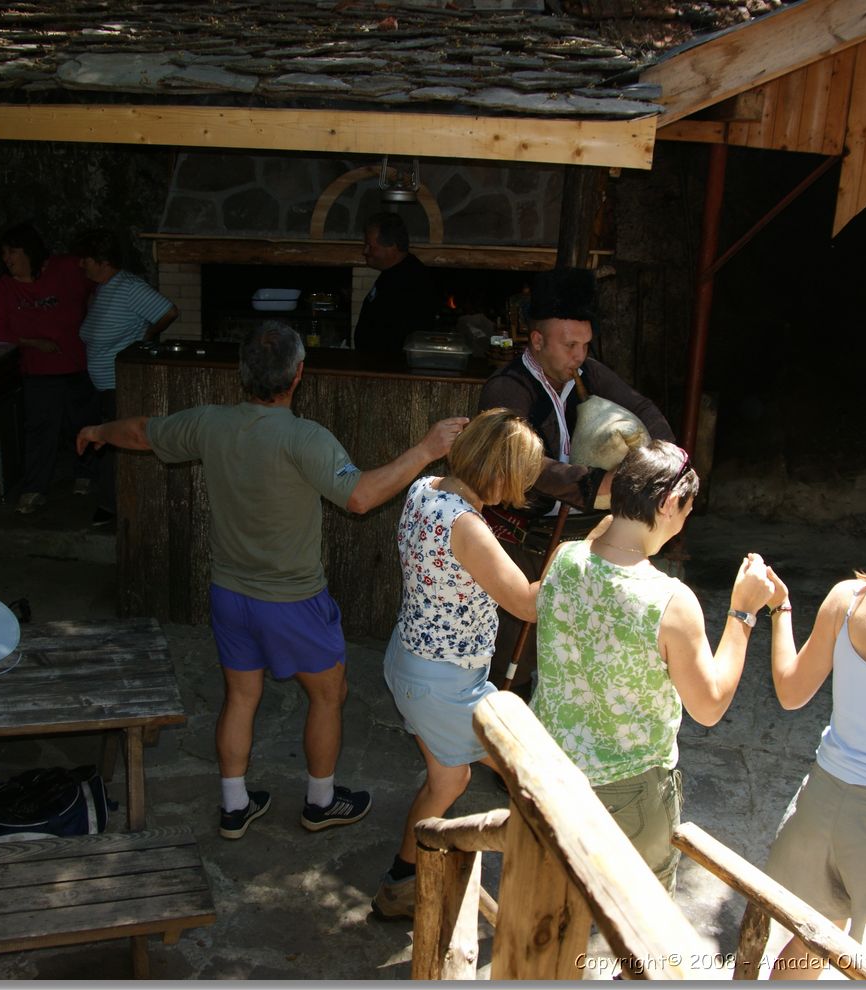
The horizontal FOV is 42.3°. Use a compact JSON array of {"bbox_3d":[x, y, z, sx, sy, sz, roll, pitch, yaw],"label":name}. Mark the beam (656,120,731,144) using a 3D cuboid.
[{"bbox_3d":[1.361,-1.913,5.884,0.440,0.110,0.090,-2,16,-17],"label":"beam"}]

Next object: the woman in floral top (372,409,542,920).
[{"bbox_3d":[0.070,0.500,3.280,0.450,1.540,0.430,-9,19,-38],"label":"woman in floral top"}]

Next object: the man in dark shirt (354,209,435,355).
[{"bbox_3d":[-0.260,-0.580,5.950,0.380,1.740,0.500,-2,16,-17],"label":"man in dark shirt"}]

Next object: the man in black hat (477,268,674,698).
[{"bbox_3d":[0.490,0.100,4.200,0.620,1.860,0.470,-5,17,-27],"label":"man in black hat"}]

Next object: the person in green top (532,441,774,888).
[{"bbox_3d":[0.480,0.640,2.670,0.520,1.580,0.420,9,16,24],"label":"person in green top"}]

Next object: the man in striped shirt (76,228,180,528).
[{"bbox_3d":[-1.730,-0.600,6.200,0.480,1.620,0.540,-4,16,-24],"label":"man in striped shirt"}]

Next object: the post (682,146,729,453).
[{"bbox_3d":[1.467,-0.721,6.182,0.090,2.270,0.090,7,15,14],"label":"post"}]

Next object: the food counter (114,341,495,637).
[{"bbox_3d":[-0.569,-0.009,5.551,1.850,1.270,0.650,5,15,9],"label":"food counter"}]

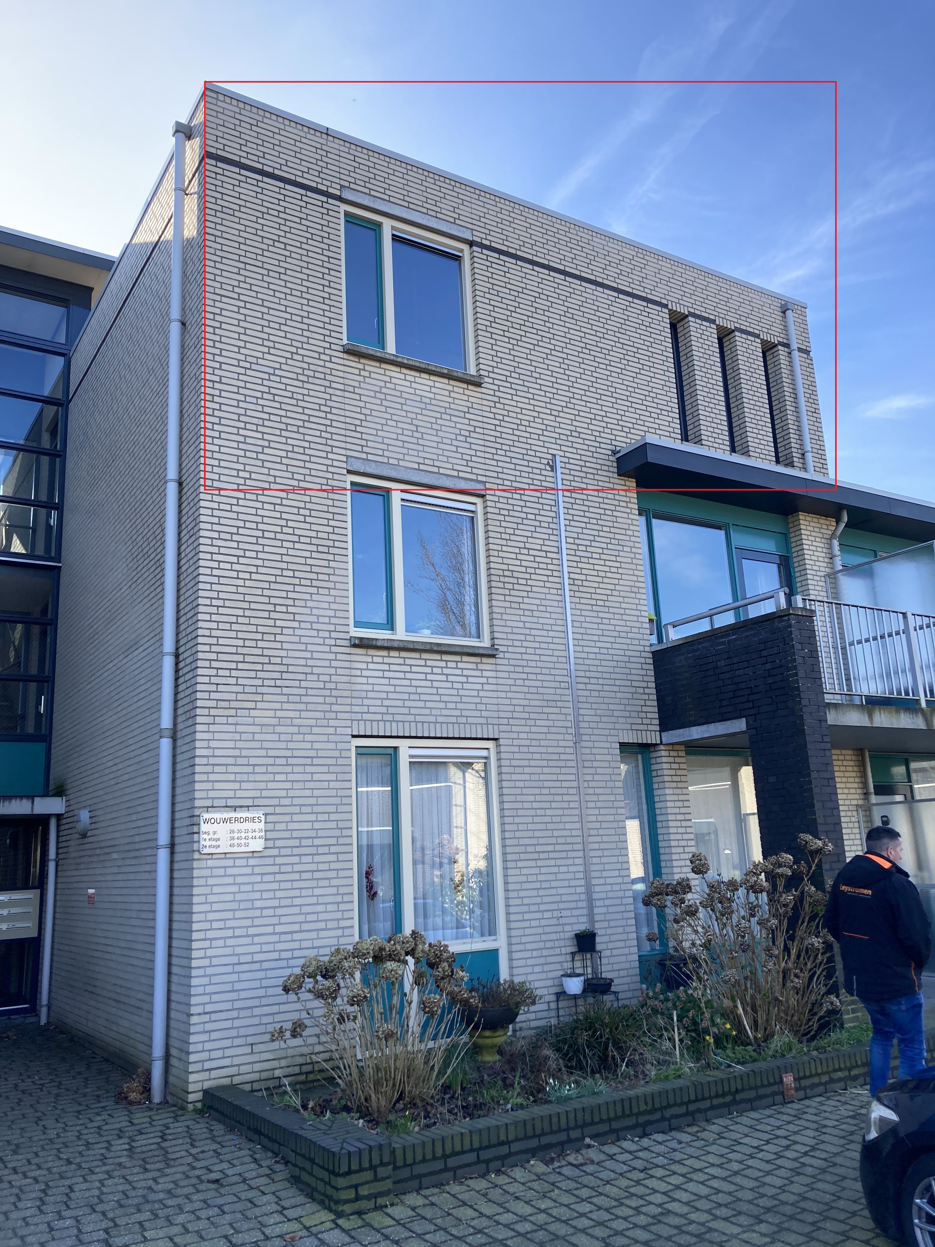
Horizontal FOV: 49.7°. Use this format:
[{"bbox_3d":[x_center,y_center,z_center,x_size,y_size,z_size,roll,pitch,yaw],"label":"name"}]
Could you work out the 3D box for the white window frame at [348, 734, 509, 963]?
[{"bbox_3d":[-0.345,1.913,8.697,1.494,1.814,0.100,5,-15,-32],"label":"white window frame"}]

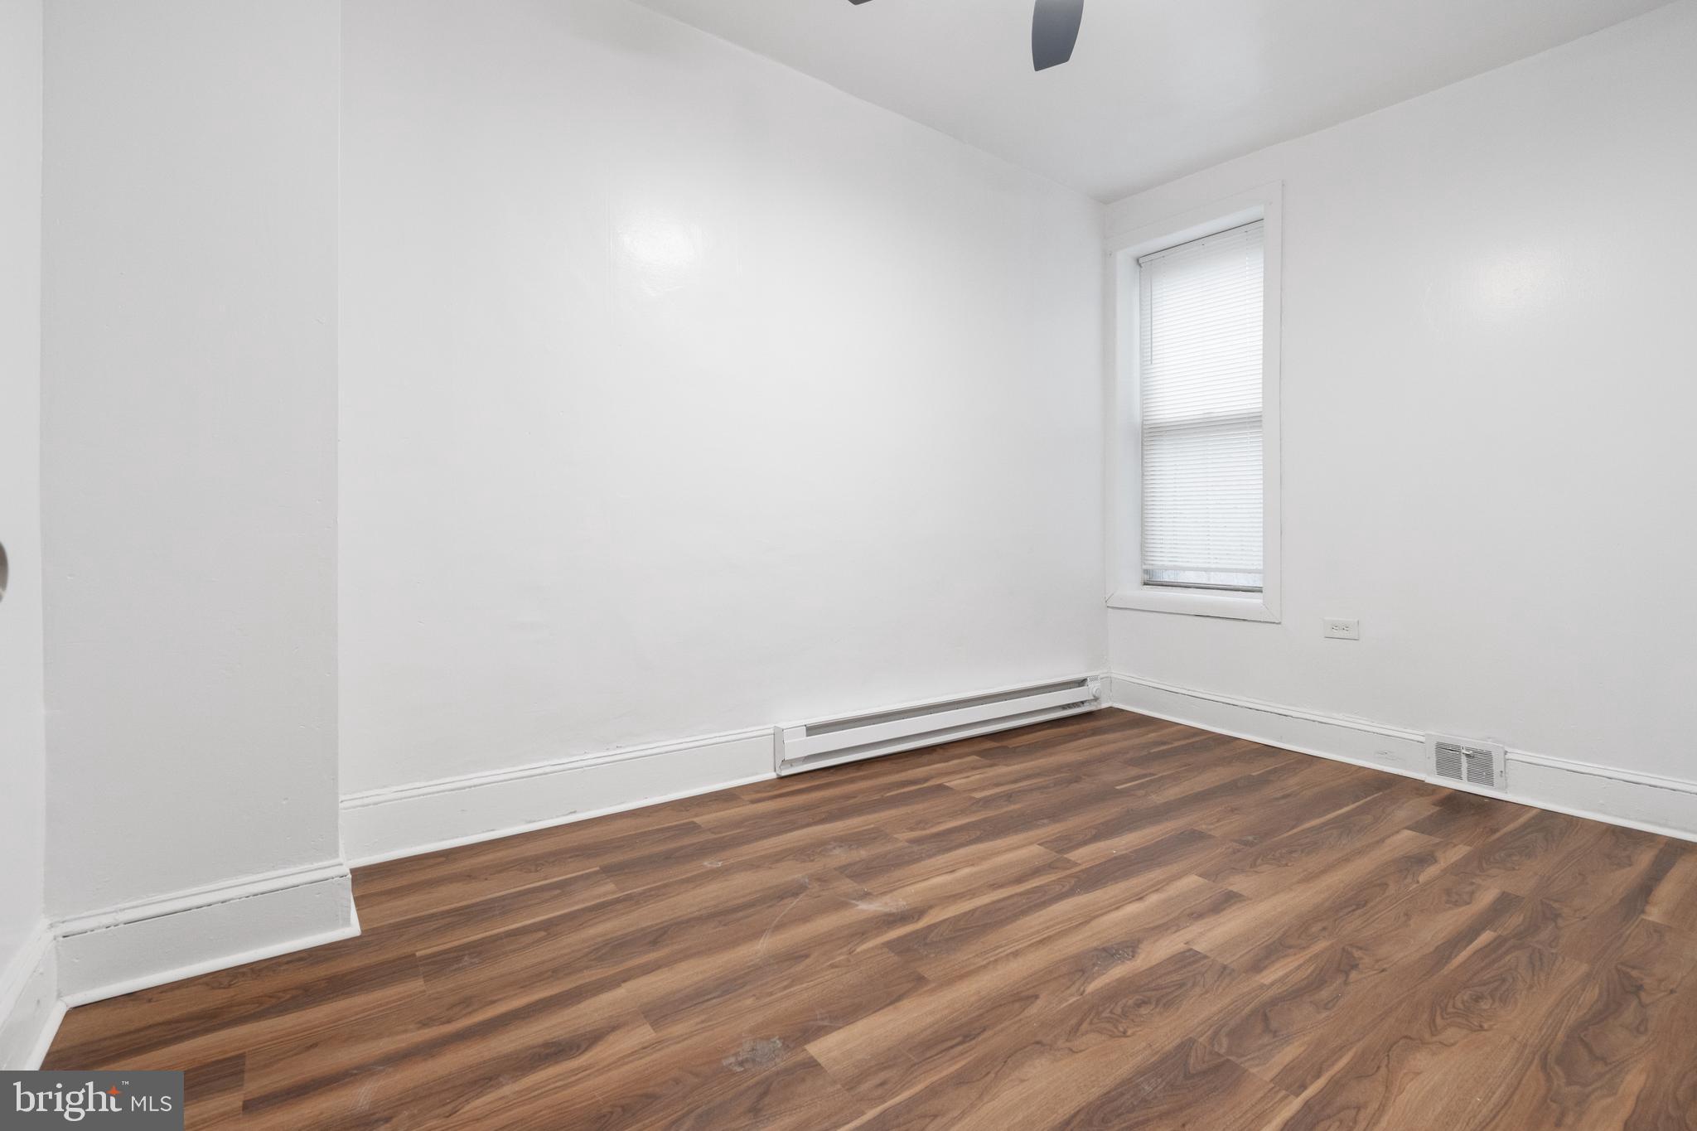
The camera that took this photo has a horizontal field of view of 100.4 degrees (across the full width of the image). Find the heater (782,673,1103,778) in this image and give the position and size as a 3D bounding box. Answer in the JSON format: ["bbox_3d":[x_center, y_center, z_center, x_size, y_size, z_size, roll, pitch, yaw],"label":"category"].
[{"bbox_3d":[0.500,0.633,2.964,1.815,0.164,0.067,-1,1,-36],"label":"heater"}]

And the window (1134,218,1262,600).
[{"bbox_3d":[1.683,-0.751,3.356,0.038,1.619,0.631,-1,1,-37],"label":"window"}]

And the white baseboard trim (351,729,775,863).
[{"bbox_3d":[-0.745,0.646,2.087,1.217,0.176,0.035,-1,1,-36],"label":"white baseboard trim"}]

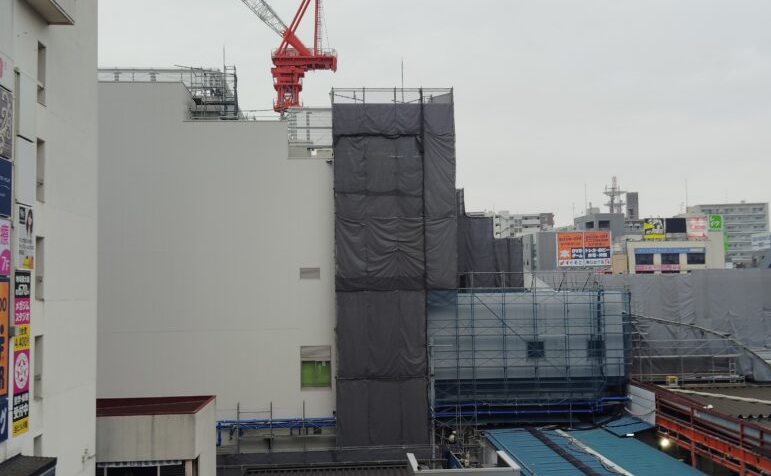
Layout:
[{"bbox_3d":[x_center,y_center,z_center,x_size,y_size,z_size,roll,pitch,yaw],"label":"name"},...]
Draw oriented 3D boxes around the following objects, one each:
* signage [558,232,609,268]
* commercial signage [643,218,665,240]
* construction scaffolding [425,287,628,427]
[{"bbox_3d":[35.417,2.052,148.000,9.500,6.400,0.400,-1,-4,0],"label":"signage"},{"bbox_3d":[49.201,-1.649,152.000,3.900,3.900,0.350,-1,-4,0],"label":"commercial signage"},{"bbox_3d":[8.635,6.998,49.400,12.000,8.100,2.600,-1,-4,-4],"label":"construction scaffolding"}]

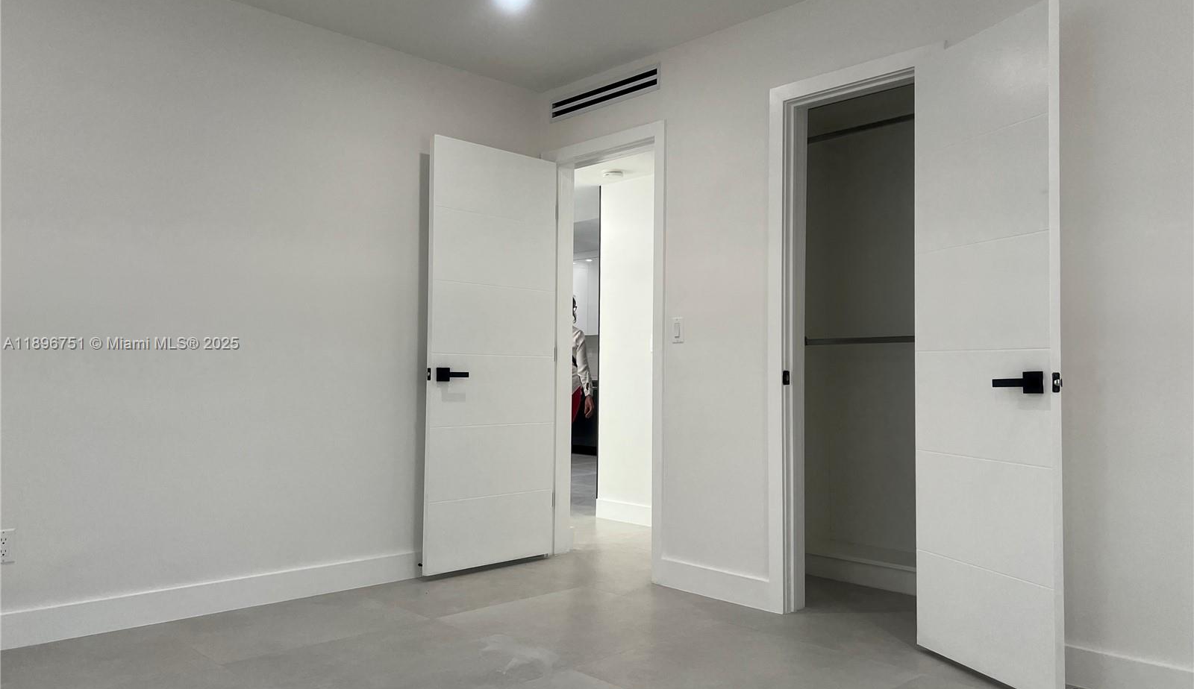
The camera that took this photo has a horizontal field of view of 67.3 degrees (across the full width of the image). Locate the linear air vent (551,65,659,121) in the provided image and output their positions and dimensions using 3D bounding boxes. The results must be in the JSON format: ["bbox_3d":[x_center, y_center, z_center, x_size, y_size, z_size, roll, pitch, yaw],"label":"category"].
[{"bbox_3d":[0.035,-1.232,4.444,0.030,0.123,0.785,3,-3,-43],"label":"linear air vent"}]

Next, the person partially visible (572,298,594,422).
[{"bbox_3d":[-0.283,0.397,7.846,0.520,1.660,0.320,1,-2,-2],"label":"person partially visible"}]

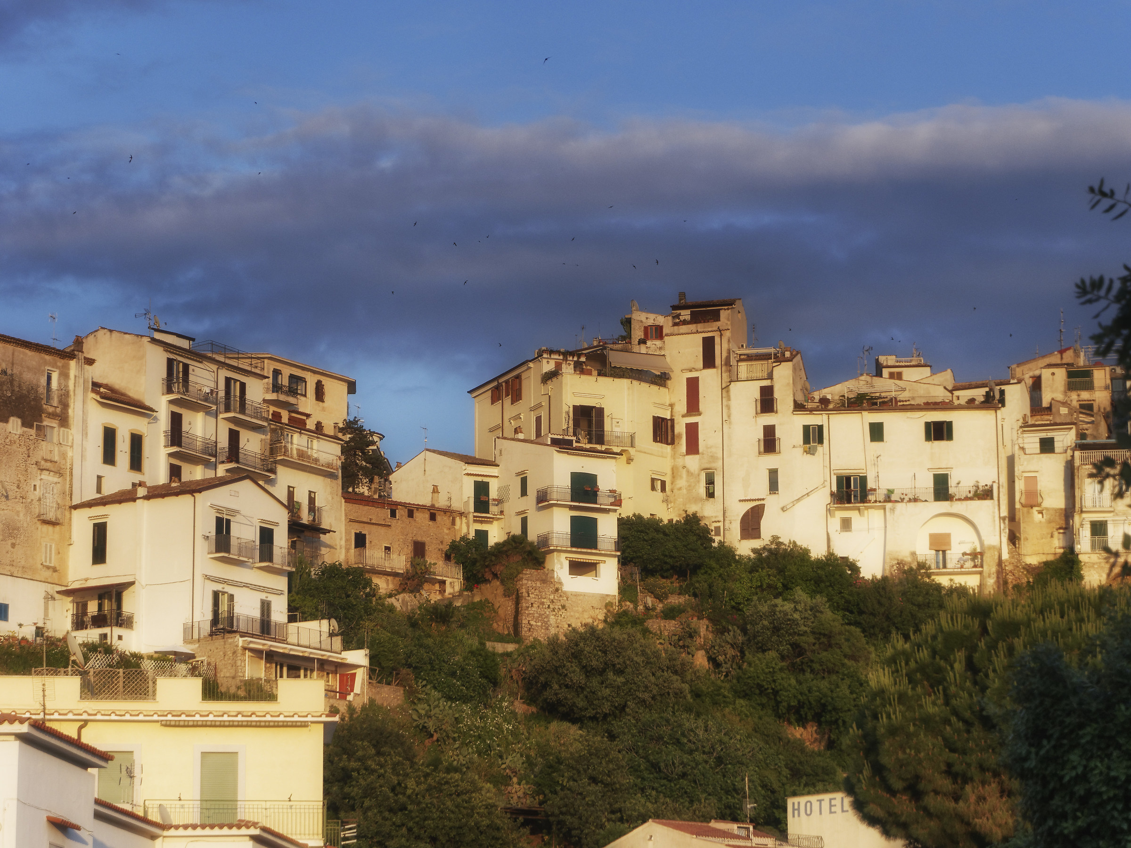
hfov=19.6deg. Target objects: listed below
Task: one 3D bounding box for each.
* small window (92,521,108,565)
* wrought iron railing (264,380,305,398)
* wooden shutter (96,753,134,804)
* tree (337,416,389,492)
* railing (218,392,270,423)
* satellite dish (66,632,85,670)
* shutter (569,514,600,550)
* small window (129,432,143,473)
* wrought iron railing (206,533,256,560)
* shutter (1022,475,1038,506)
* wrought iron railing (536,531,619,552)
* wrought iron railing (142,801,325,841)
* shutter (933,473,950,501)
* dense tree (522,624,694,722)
[{"bbox_3d":[-24.665,6.293,173.000,1.030,2.270,0.120,-8,-13,34],"label":"small window"},{"bbox_3d":[-17.431,-1.923,201.086,0.950,0.625,2.169,-7,-13,31],"label":"wrought iron railing"},{"bbox_3d":[-11.891,9.369,86.500,0.950,1.390,0.060,1,-11,-6],"label":"wooden shutter"},{"bbox_3d":[-13.608,2.380,221.939,3.550,6.000,3.400,0,-12,0],"label":"tree"},{"bbox_3d":[-18.863,-0.840,192.014,0.990,0.970,4.070,-5,-12,25],"label":"railing"},{"bbox_3d":[-12.970,6.015,86.500,0.300,1.020,1.000,-14,-13,5],"label":"satellite dish"},{"bbox_3d":[1.182,6.864,208.000,2.020,2.250,0.100,7,-14,-30],"label":"shutter"},{"bbox_3d":[-24.133,1.645,183.292,0.140,2.170,1.150,-8,-14,33],"label":"small window"},{"bbox_3d":[-18.111,6.659,177.000,1.100,1.020,2.700,-8,-14,32],"label":"wrought iron railing"},{"bbox_3d":[32.476,4.686,228.000,1.000,2.080,0.080,-3,-11,13],"label":"shutter"},{"bbox_3d":[0.796,7.861,213.794,5.137,1.028,1.650,6,-13,-27],"label":"wrought iron railing"},{"bbox_3d":[-8.661,10.358,85.400,4.750,1.020,0.900,1,-11,-6],"label":"wrought iron railing"},{"bbox_3d":[26.412,4.502,229.275,1.048,2.070,0.080,-2,-12,6],"label":"shutter"},{"bbox_3d":[2.544,14.921,196.000,10.300,6.000,8.500,0,-11,0],"label":"dense tree"}]

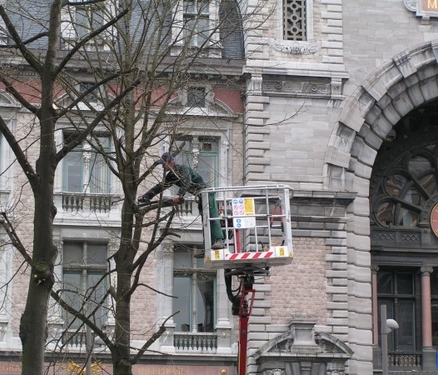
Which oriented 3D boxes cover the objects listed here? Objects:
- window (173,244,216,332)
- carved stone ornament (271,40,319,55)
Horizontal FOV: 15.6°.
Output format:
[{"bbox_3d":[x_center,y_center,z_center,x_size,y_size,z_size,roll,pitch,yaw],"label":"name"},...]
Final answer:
[{"bbox_3d":[-0.898,3.702,59.099,1.516,3.231,0.250,2,-12,-11],"label":"window"},{"bbox_3d":[2.898,-5.302,60.726,1.811,0.420,0.220,2,-12,-11],"label":"carved stone ornament"}]

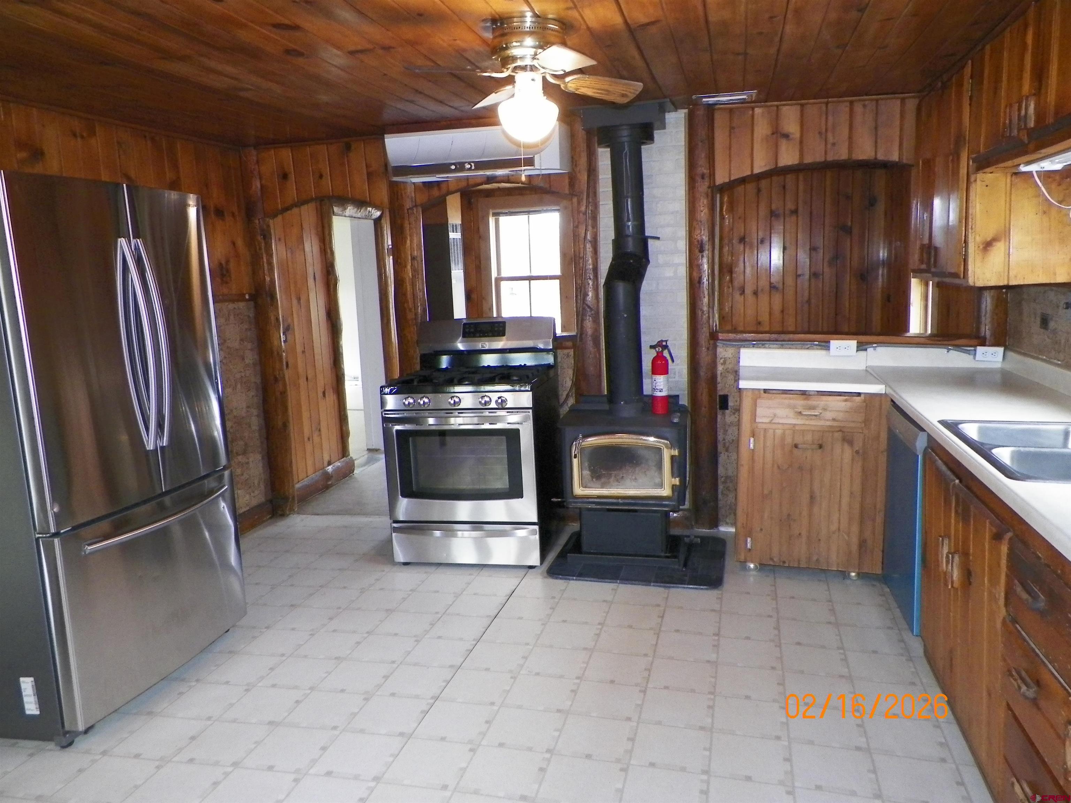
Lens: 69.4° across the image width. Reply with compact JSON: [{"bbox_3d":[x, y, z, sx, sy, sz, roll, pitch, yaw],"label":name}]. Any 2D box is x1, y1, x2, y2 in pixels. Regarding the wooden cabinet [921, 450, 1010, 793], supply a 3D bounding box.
[{"bbox_3d":[1.623,0.608,2.406,0.575,0.763,0.962,1,9,15],"label":"wooden cabinet"}]

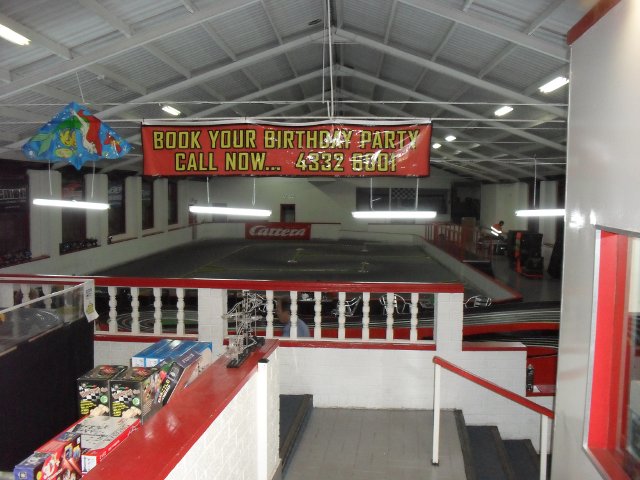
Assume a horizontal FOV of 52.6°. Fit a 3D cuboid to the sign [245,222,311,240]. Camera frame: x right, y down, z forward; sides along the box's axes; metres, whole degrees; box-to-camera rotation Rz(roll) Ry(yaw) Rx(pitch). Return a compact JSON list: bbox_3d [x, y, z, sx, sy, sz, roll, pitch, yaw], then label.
[{"bbox_3d":[-2.183,-0.433,33.800,3.437,0.919,0.050,1,5,3],"label":"sign"}]

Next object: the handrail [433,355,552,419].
[{"bbox_3d":[1.285,1.089,4.791,0.977,0.055,0.055,24,6,2],"label":"handrail"}]

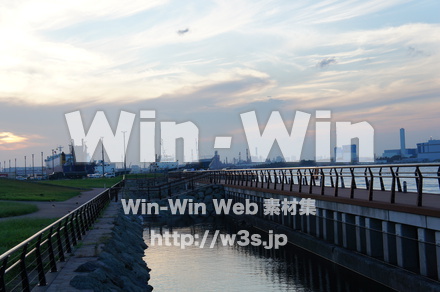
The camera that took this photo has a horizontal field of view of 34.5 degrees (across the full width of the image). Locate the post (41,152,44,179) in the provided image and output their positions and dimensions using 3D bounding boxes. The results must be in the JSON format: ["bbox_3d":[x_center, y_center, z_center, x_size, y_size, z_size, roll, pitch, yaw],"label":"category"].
[{"bbox_3d":[-62.730,6.994,250.000,0.700,9.400,0.600,-1,-2,-17],"label":"post"}]

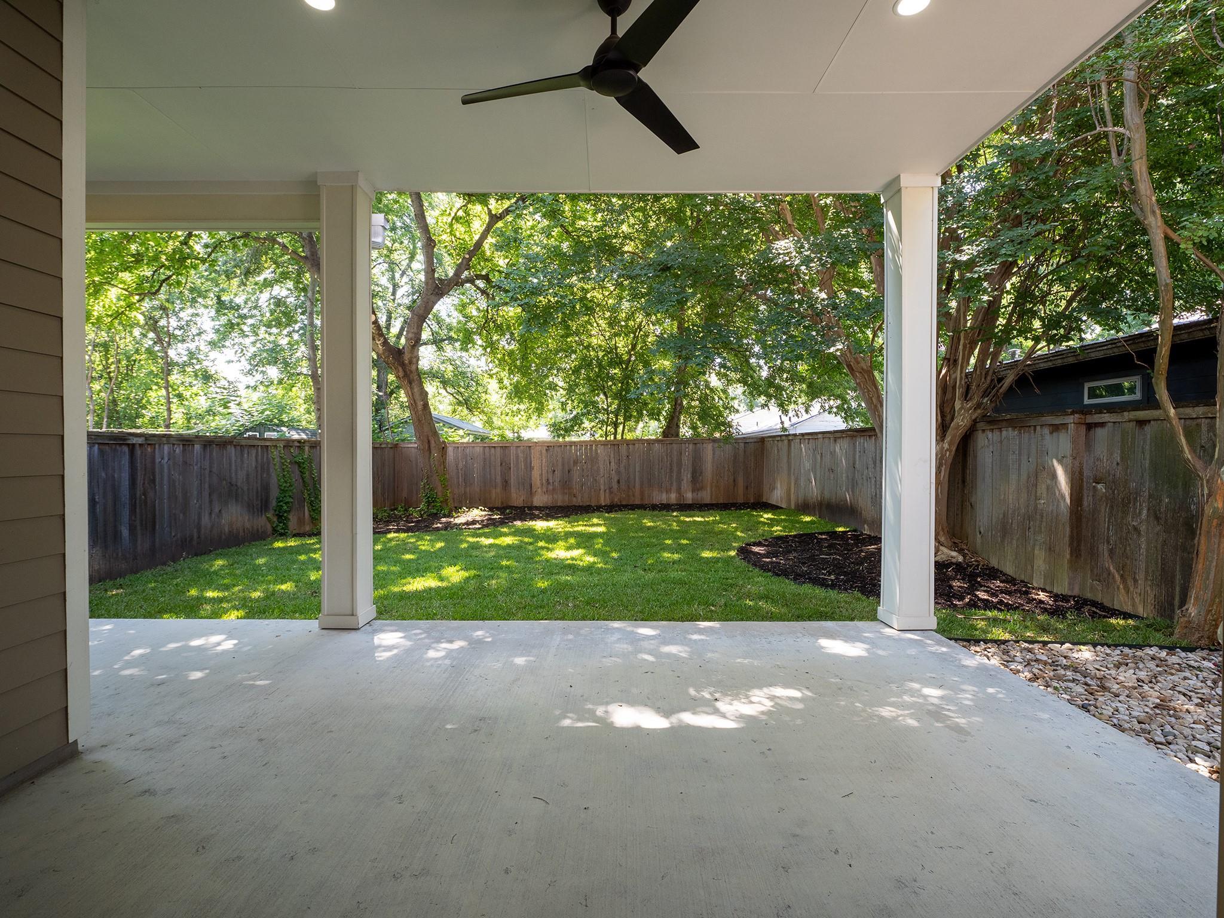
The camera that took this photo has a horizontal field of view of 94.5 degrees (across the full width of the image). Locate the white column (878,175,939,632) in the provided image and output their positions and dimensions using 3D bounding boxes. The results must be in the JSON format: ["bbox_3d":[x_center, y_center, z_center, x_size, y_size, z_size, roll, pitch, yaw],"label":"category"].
[{"bbox_3d":[2.061,-0.373,3.934,0.272,3.060,0.272,0,1,-1],"label":"white column"}]

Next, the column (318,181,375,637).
[{"bbox_3d":[-1.833,-0.387,3.927,0.272,3.060,0.272,0,1,-1],"label":"column"}]

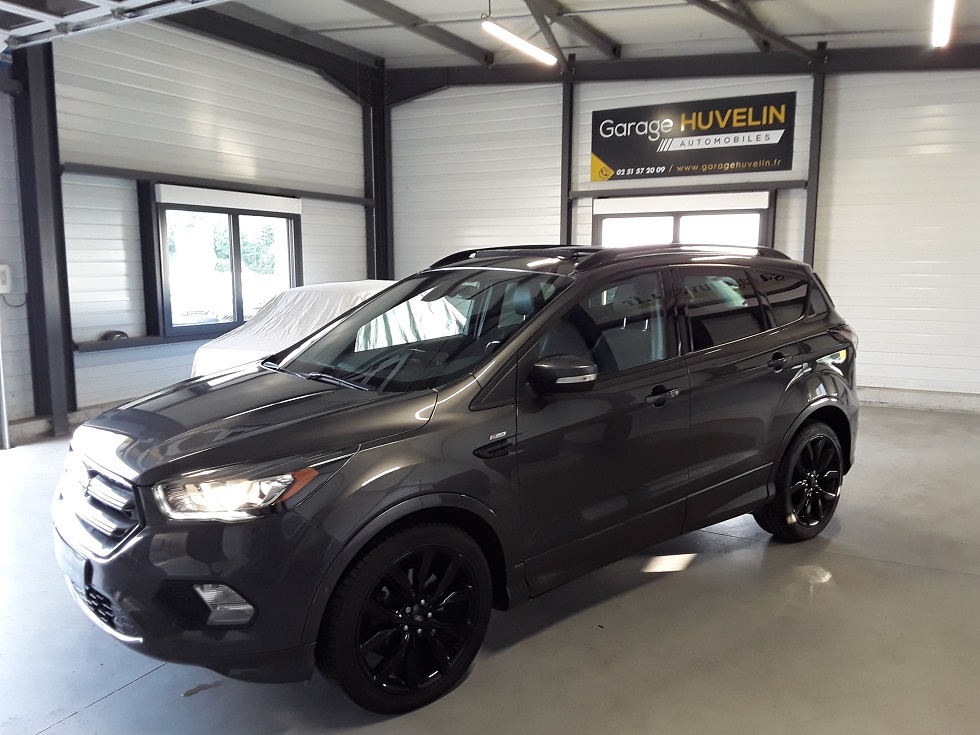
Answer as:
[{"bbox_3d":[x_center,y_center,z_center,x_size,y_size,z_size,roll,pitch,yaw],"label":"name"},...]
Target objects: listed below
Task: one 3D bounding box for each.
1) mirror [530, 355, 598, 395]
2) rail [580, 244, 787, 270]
[{"bbox_3d":[0.272,0.025,2.897,0.165,0.145,0.220,-6,10,-39],"label":"mirror"},{"bbox_3d":[1.081,-0.569,3.968,1.820,0.150,0.070,-6,10,-38],"label":"rail"}]

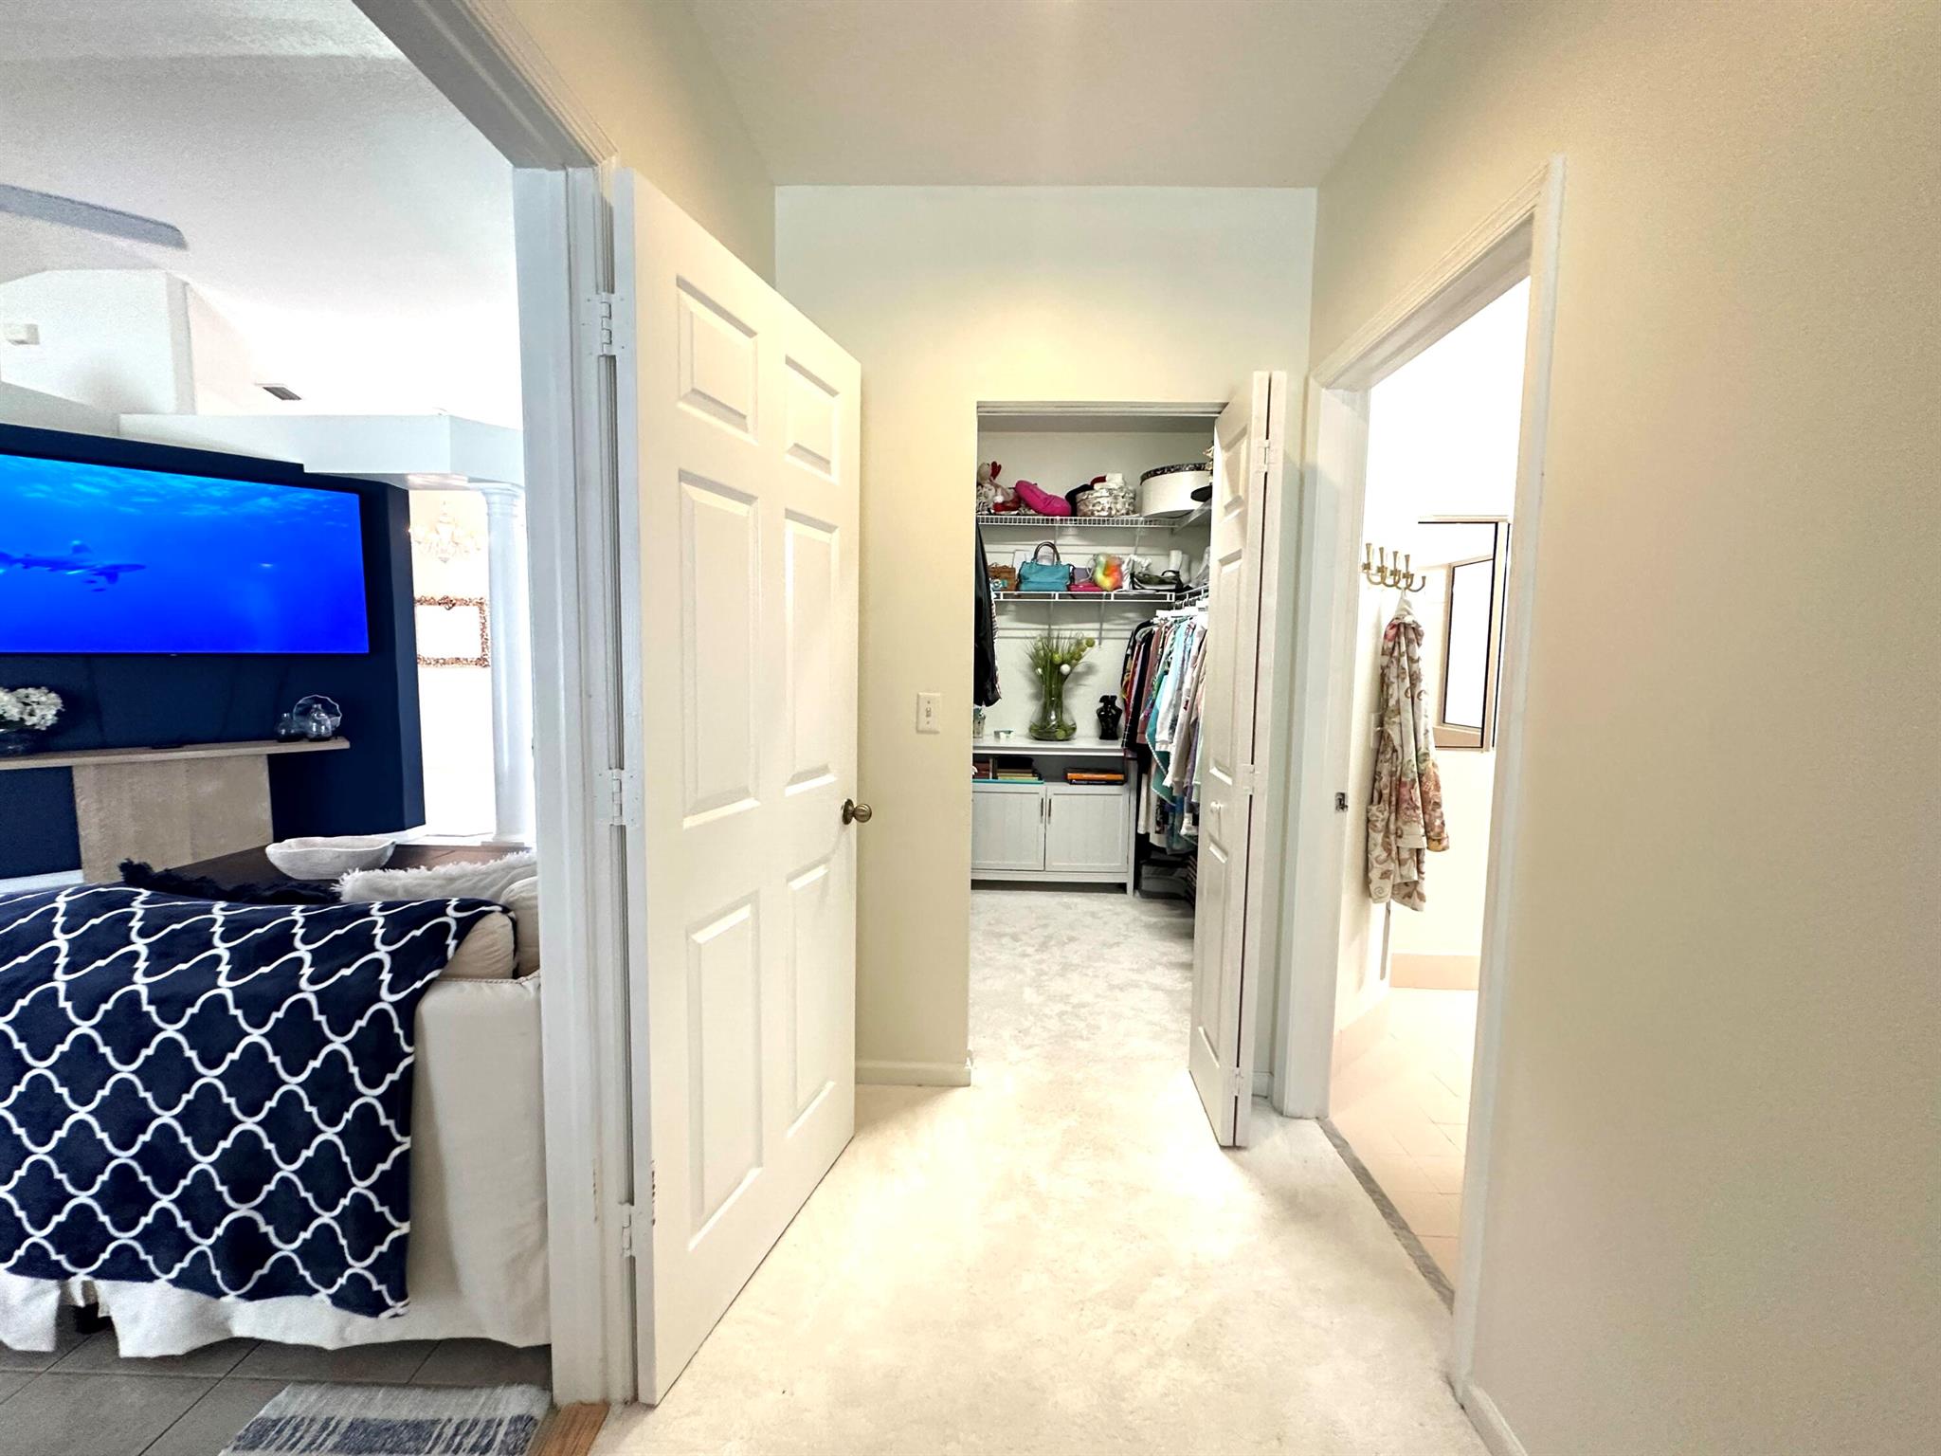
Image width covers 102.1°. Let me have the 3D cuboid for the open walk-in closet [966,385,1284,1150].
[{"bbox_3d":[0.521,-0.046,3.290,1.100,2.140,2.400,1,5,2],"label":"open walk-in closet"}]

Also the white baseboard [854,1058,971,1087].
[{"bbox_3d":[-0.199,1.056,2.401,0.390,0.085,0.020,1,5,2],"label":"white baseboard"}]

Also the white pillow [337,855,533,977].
[{"bbox_3d":[-1.307,0.477,1.992,0.460,0.320,0.190,-1,6,-19],"label":"white pillow"}]

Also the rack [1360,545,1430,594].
[{"bbox_3d":[1.341,-0.496,2.454,0.370,0.135,0.065,-4,7,-42],"label":"rack"}]

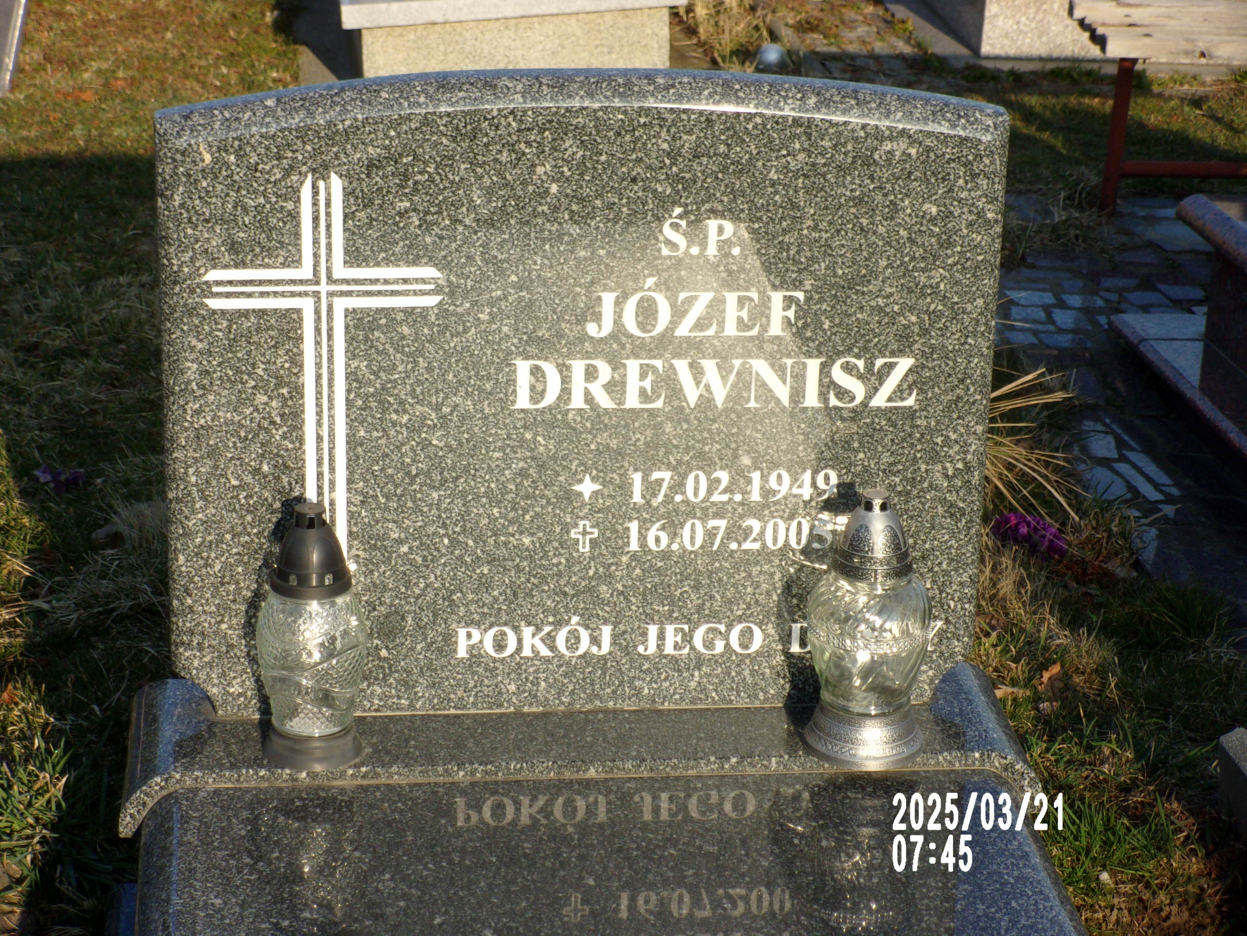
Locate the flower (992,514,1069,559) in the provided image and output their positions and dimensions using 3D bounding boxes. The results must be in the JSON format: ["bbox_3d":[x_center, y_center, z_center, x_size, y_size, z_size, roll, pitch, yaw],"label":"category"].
[{"bbox_3d":[0.488,0.082,4.120,0.093,0.045,0.062,1,21,0],"label":"flower"}]

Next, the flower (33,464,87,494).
[{"bbox_3d":[-0.705,0.015,4.280,0.066,0.028,0.050,1,21,0],"label":"flower"}]

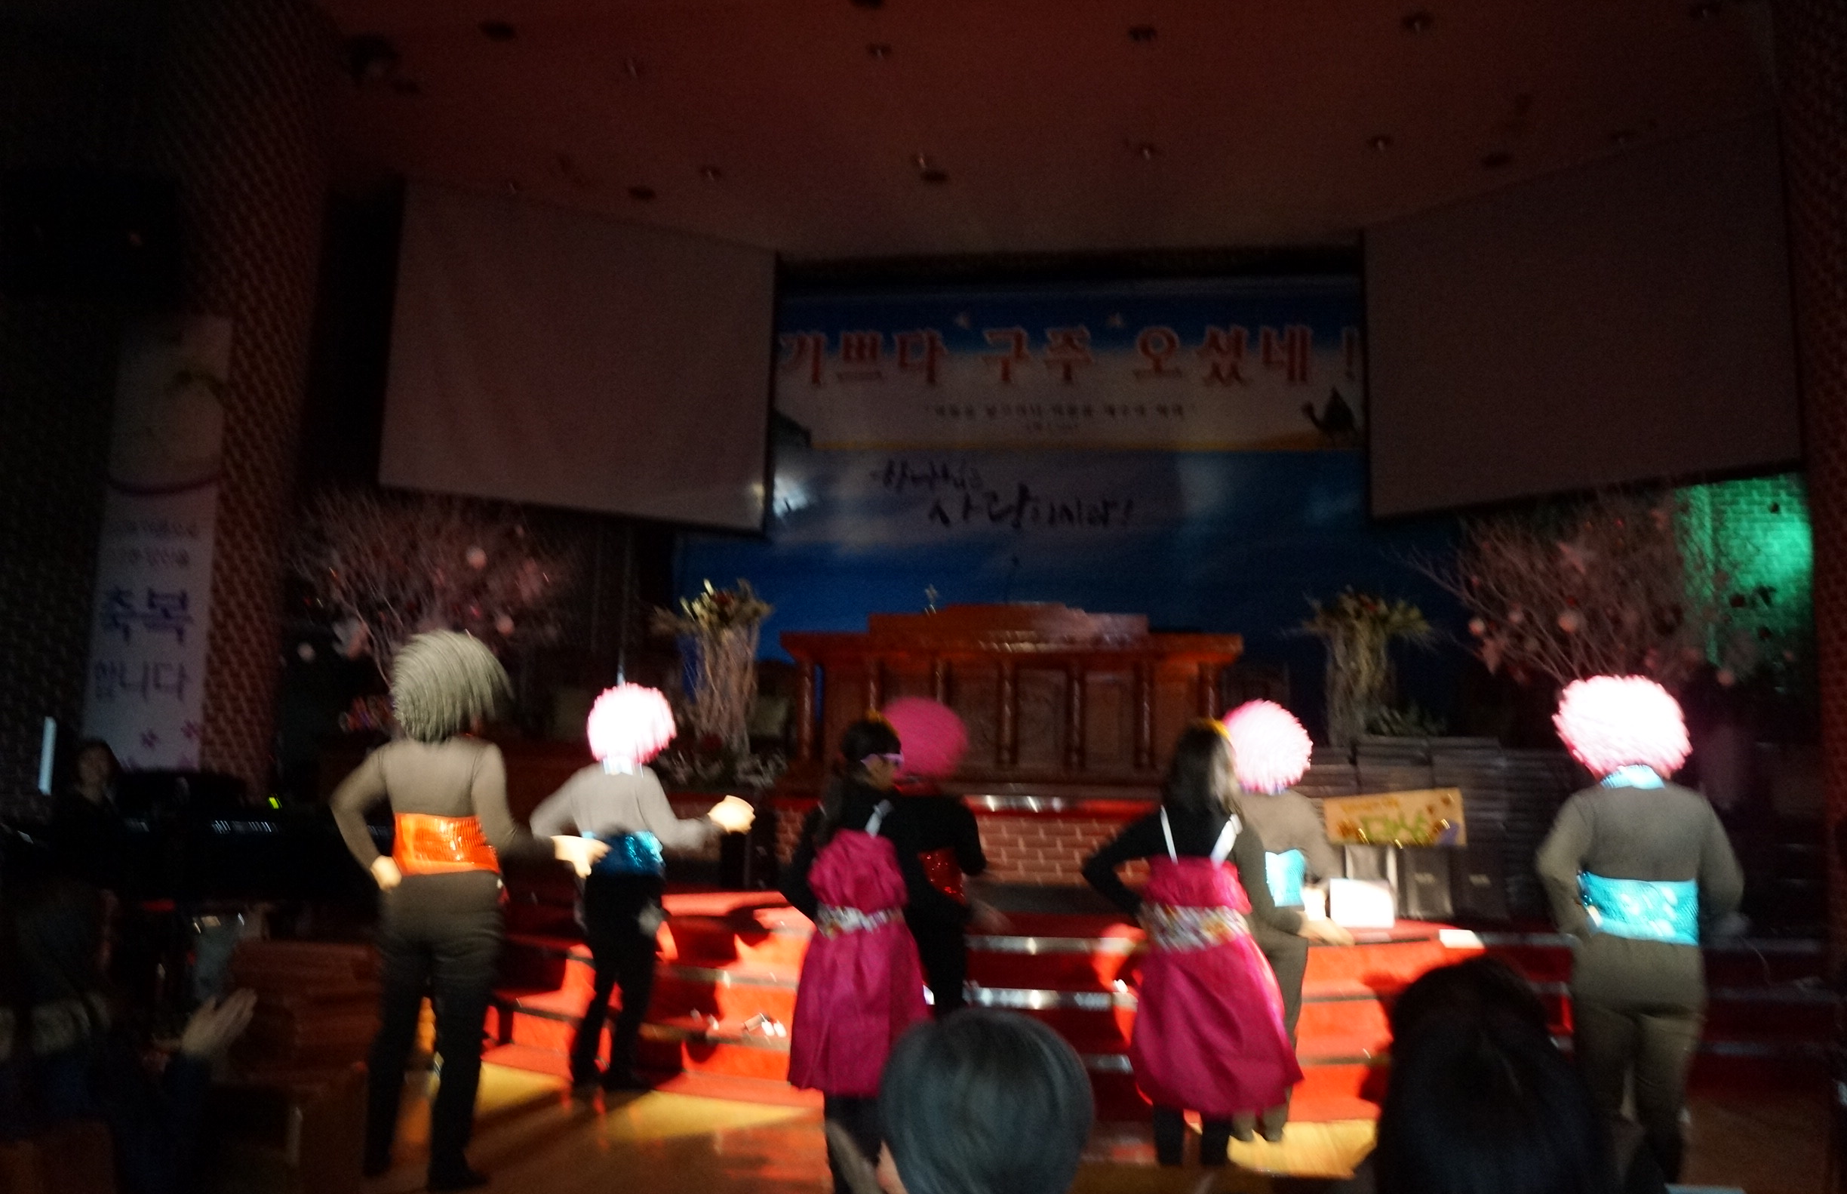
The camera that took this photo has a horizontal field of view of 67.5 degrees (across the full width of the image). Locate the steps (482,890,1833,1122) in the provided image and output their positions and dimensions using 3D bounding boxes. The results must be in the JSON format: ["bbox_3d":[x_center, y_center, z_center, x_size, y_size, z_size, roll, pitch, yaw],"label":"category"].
[{"bbox_3d":[0.975,1.895,6.531,6.000,0.550,2.100,0,-7,7],"label":"steps"}]

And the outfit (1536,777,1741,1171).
[{"bbox_3d":[2.362,1.298,4.614,0.640,1.332,0.380,-1,-7,18],"label":"outfit"}]

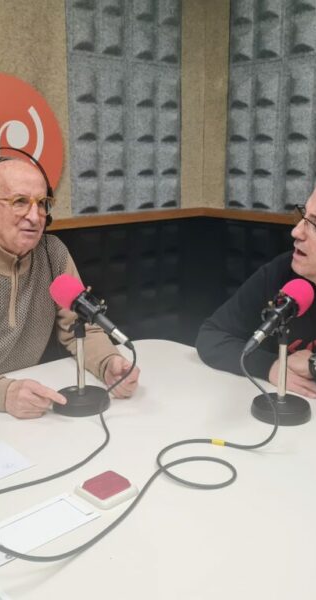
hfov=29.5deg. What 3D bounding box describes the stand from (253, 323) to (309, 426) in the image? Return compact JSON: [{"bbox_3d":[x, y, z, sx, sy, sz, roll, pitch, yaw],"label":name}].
[{"bbox_3d":[0.272,0.149,1.304,0.130,0.200,0.130,0,13,0],"label":"stand"}]

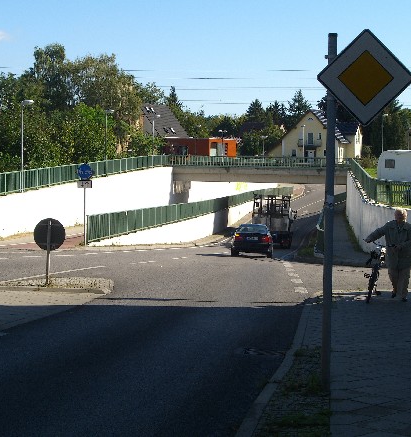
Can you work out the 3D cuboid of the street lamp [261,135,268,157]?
[{"bbox_3d":[9.900,-11.700,190.000,1.250,4.700,0.300,0,0,0],"label":"street lamp"}]

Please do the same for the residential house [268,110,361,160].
[{"bbox_3d":[18.000,-13.100,189.500,13.200,8.800,11.000,1,0,17],"label":"residential house"}]

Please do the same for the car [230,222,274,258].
[{"bbox_3d":[2.150,0.980,51.000,1.760,1.430,4.500,0,0,2],"label":"car"}]

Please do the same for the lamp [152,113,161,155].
[{"bbox_3d":[-4.680,-7.400,110.000,0.700,5.050,0.250,0,0,6],"label":"lamp"}]

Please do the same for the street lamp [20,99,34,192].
[{"bbox_3d":[-9.840,-3.990,63.500,0.750,5.100,0.250,0,0,6],"label":"street lamp"}]

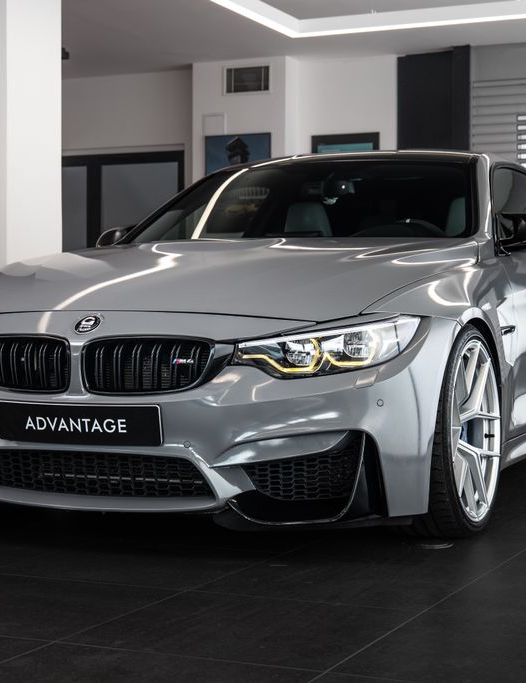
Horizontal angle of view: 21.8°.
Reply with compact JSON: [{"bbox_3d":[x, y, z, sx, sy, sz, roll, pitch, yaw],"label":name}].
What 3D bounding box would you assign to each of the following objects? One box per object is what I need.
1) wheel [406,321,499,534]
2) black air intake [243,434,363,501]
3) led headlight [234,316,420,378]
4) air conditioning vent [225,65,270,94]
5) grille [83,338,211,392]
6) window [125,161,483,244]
[{"bbox_3d":[0.520,0.258,4.097,0.270,0.660,0.665,1,2,24],"label":"wheel"},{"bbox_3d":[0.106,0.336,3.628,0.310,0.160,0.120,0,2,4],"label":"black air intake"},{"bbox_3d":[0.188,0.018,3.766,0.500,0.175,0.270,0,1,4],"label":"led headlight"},{"bbox_3d":[-0.129,-2.182,11.390,0.420,0.220,0.040,1,2,26],"label":"air conditioning vent"},{"bbox_3d":[-0.302,0.060,3.647,0.335,0.140,0.100,1,2,16],"label":"grille"},{"bbox_3d":[0.191,-0.508,5.174,1.380,0.140,0.840,1,29,24],"label":"window"}]

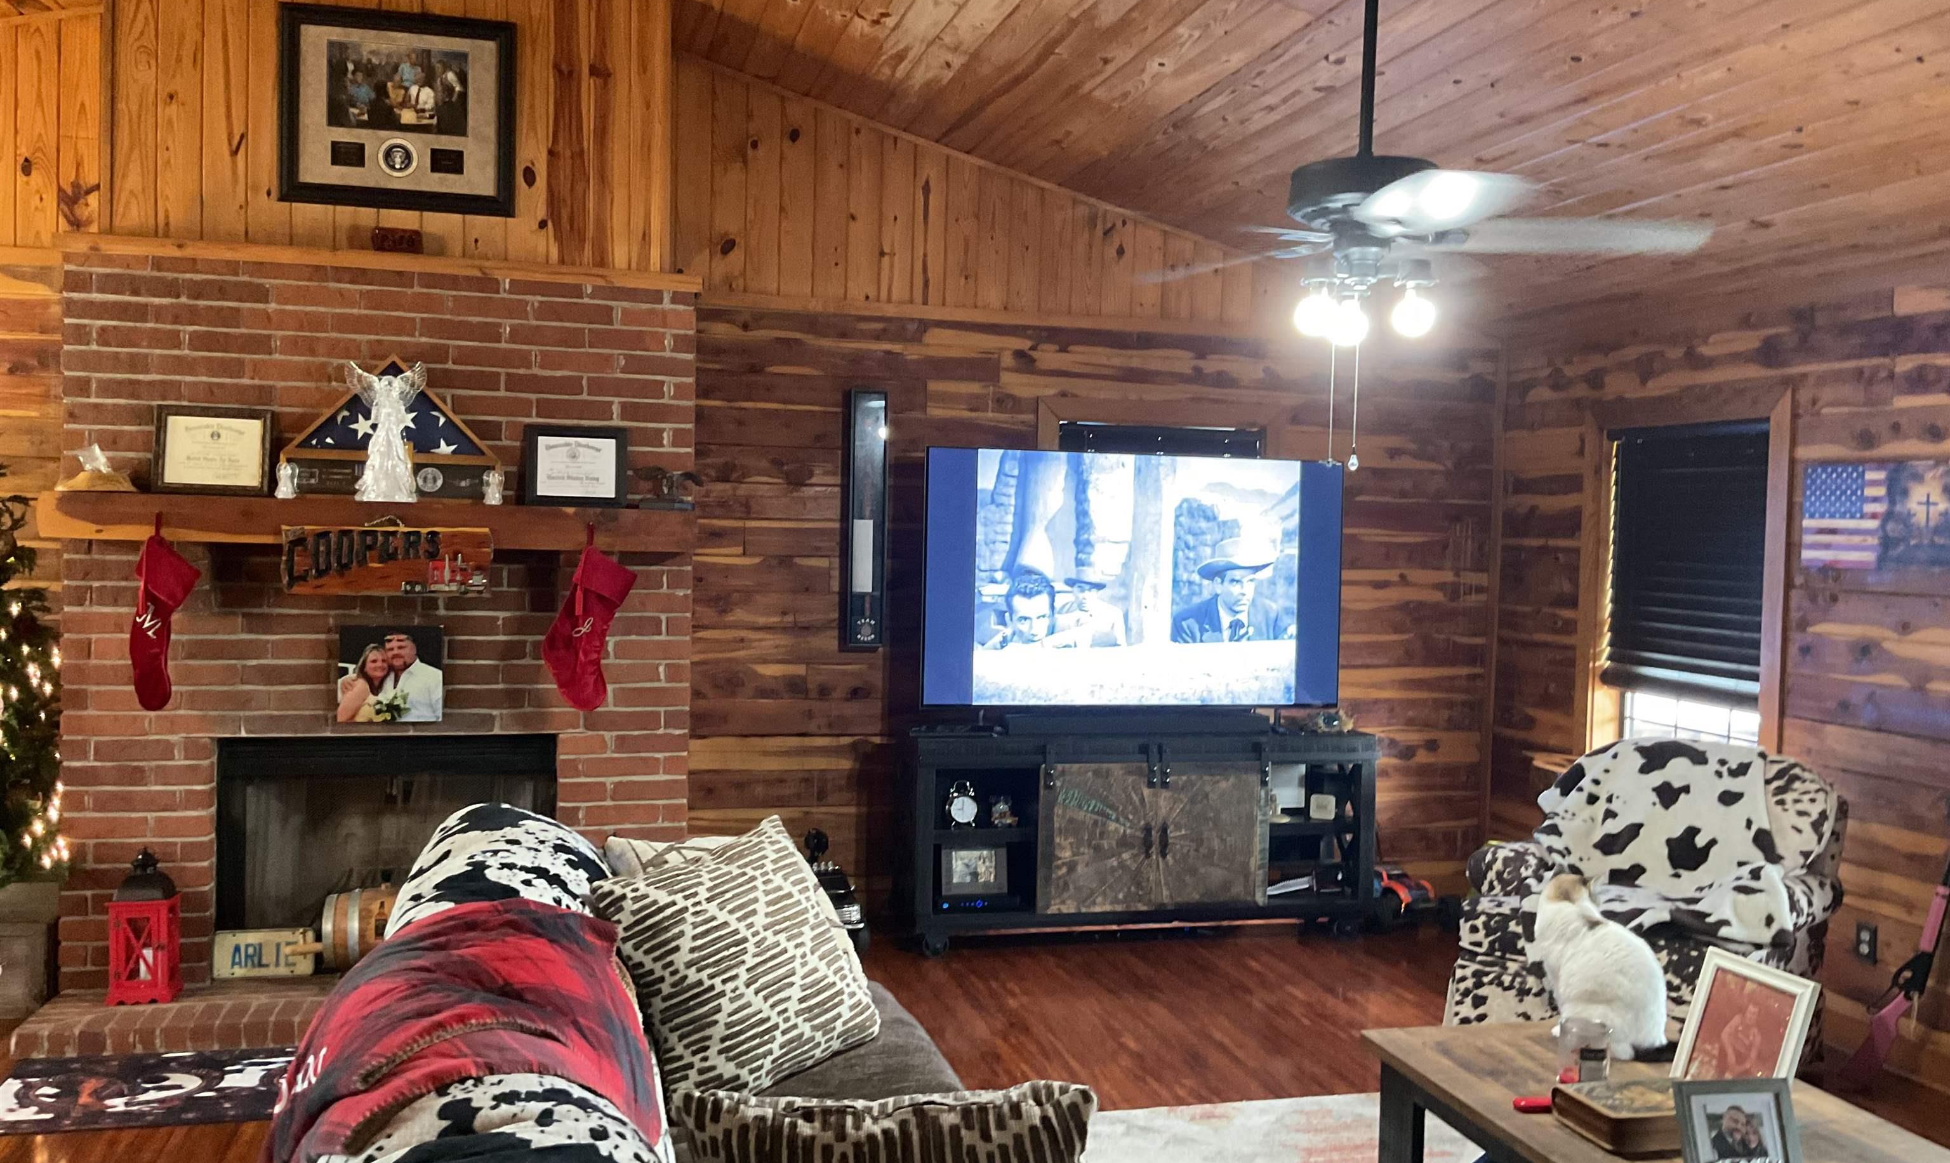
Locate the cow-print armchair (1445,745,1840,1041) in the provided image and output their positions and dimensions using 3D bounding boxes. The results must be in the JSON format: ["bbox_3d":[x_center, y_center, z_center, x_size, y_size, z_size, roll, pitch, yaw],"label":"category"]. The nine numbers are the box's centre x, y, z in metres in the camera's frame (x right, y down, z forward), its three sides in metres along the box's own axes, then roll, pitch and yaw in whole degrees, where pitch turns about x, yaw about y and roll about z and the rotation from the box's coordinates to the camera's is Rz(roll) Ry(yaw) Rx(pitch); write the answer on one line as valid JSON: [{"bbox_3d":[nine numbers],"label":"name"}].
[{"bbox_3d":[2.075,0.964,5.040,1.000,0.945,0.840,3,2,29],"label":"cow-print armchair"}]

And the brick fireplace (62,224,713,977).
[{"bbox_3d":[-1.876,0.123,5.285,1.880,2.260,0.750,1,2,-14],"label":"brick fireplace"}]

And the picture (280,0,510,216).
[{"bbox_3d":[-1.831,-1.498,5.191,0.720,0.625,0.040,1,2,-14],"label":"picture"}]

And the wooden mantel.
[{"bbox_3d":[-1.800,-0.179,4.992,1.850,0.135,0.225,1,2,-14],"label":"wooden mantel"}]

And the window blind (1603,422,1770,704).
[{"bbox_3d":[2.558,-0.075,5.894,0.060,0.980,0.860,1,2,-14],"label":"window blind"}]

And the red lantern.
[{"bbox_3d":[-2.469,1.018,4.872,0.178,0.445,0.168,1,2,-14],"label":"red lantern"}]

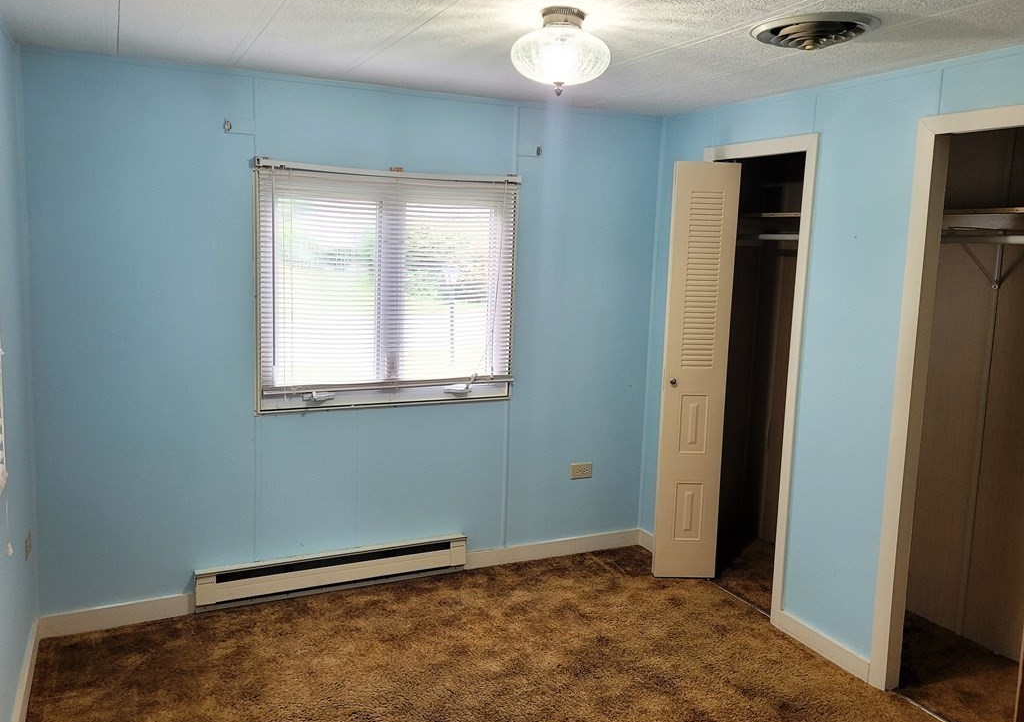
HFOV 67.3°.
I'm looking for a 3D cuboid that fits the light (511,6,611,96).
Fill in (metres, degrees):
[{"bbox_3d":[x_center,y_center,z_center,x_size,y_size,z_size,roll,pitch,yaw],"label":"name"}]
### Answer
[{"bbox_3d":[0.141,-0.888,2.239,0.290,0.226,0.290,2,8,0],"label":"light"}]

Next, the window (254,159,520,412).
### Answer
[{"bbox_3d":[-0.519,-0.350,3.472,1.209,1.009,0.045,-2,8,-25],"label":"window"}]

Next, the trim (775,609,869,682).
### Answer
[{"bbox_3d":[1.251,1.145,3.131,0.018,0.088,0.507,-2,8,-25],"label":"trim"}]

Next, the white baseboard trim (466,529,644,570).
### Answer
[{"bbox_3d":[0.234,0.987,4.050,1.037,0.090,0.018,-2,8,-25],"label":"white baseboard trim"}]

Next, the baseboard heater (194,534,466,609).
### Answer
[{"bbox_3d":[-0.795,0.969,3.536,1.228,0.178,0.065,-2,8,-25],"label":"baseboard heater"}]

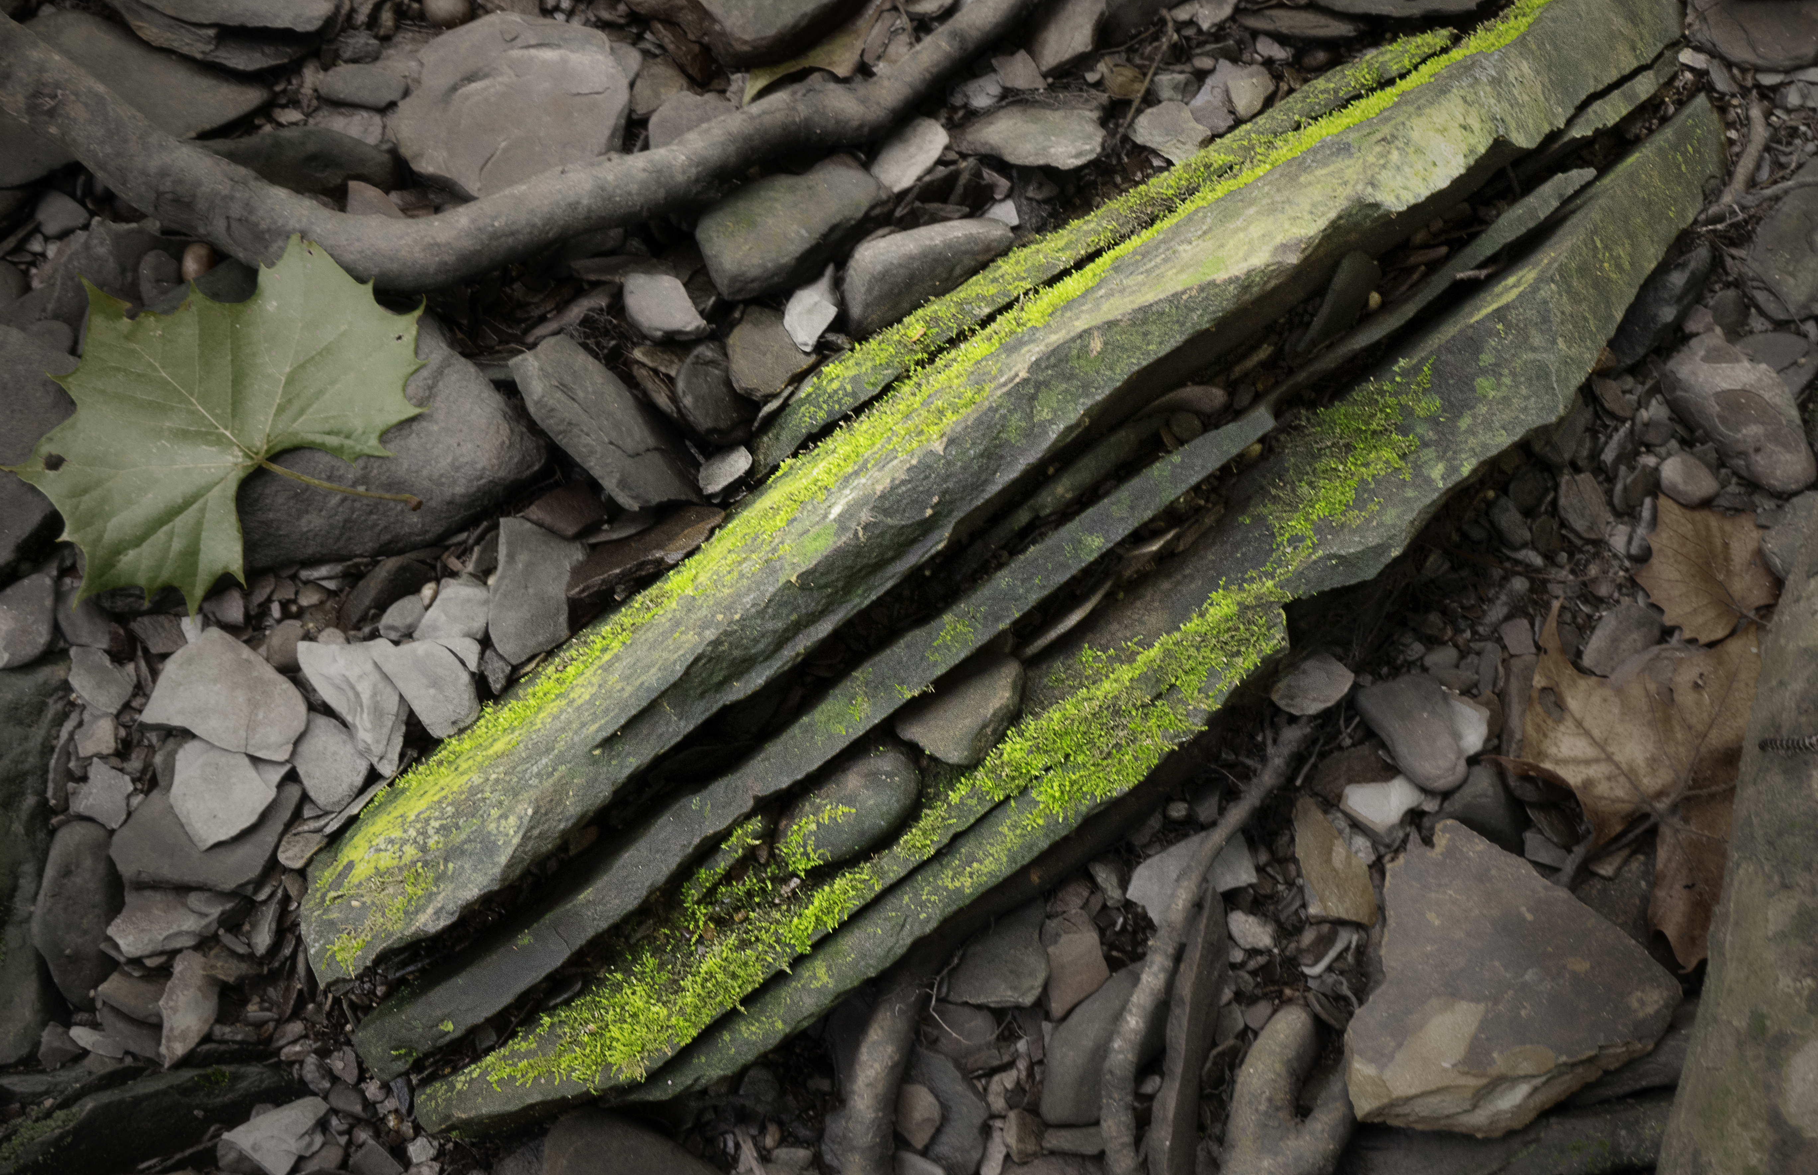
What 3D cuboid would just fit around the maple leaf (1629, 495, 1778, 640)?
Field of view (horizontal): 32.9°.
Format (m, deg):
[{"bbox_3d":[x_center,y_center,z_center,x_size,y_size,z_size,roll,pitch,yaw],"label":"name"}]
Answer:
[{"bbox_3d":[0.356,-0.006,1.373,0.063,0.018,0.075,12,59,7],"label":"maple leaf"}]

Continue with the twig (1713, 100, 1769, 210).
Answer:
[{"bbox_3d":[0.409,-0.209,1.504,0.013,0.011,0.072,18,60,11],"label":"twig"}]

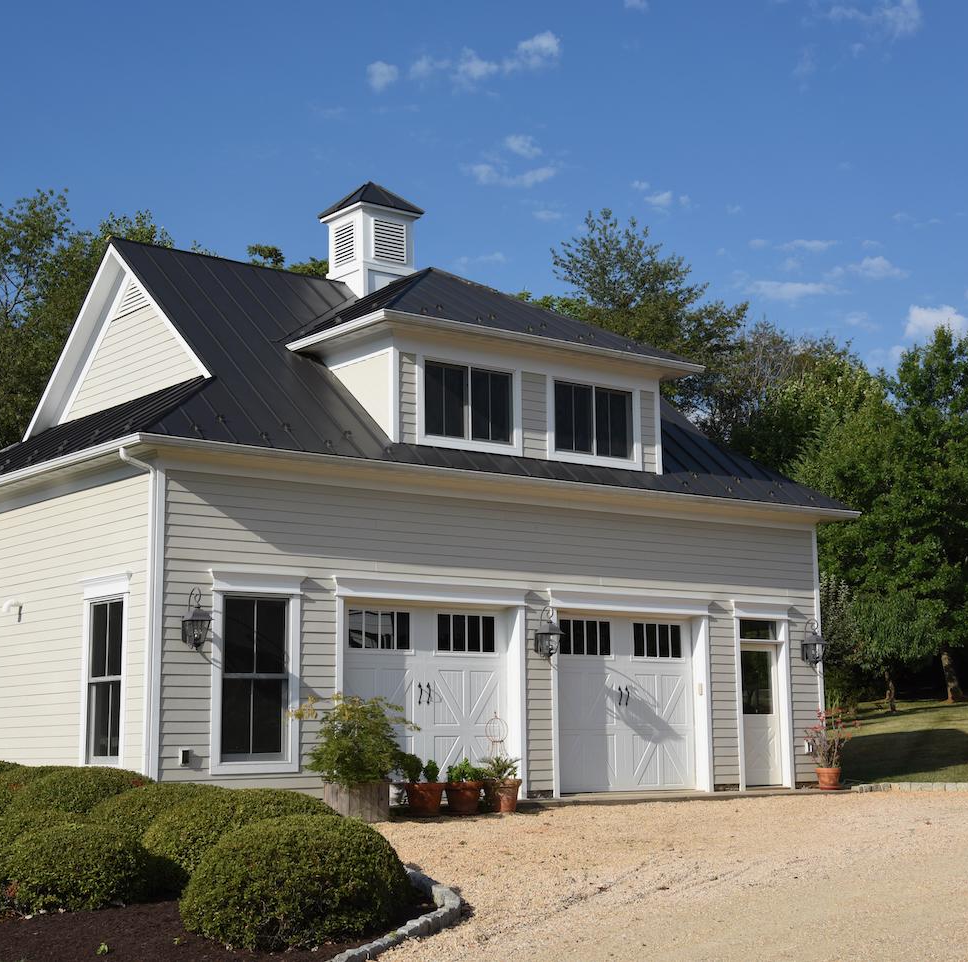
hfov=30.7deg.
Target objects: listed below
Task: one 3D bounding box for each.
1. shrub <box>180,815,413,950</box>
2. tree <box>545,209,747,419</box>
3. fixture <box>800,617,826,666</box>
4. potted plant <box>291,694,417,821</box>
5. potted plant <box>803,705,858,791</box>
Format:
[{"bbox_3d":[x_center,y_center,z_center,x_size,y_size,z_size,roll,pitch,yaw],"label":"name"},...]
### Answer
[{"bbox_3d":[-1.227,2.563,11.442,1.500,0.770,1.450,0,-9,-6],"label":"shrub"},{"bbox_3d":[4.114,-0.406,46.500,7.000,13.100,7.000,6,-11,-37],"label":"tree"},{"bbox_3d":[4.805,2.346,25.741,0.250,0.700,0.300,6,-11,-37],"label":"fixture"},{"bbox_3d":[-1.408,3.001,19.250,1.280,1.400,1.200,6,-11,-37],"label":"potted plant"},{"bbox_3d":[5.042,3.896,25.622,0.731,1.195,0.731,0,-9,0],"label":"potted plant"}]

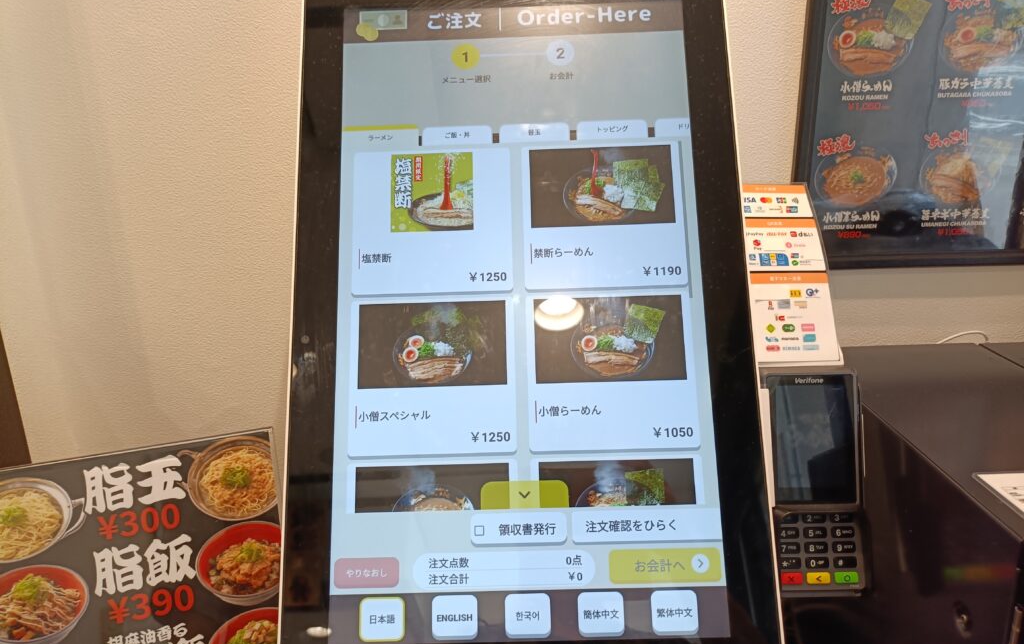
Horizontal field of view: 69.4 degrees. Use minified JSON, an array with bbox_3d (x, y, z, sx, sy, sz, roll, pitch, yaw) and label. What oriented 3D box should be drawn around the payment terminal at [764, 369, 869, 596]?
[{"bbox_3d":[0.254,0.136,0.642,0.085,0.187,0.050,-1,-7,2],"label":"payment terminal"}]

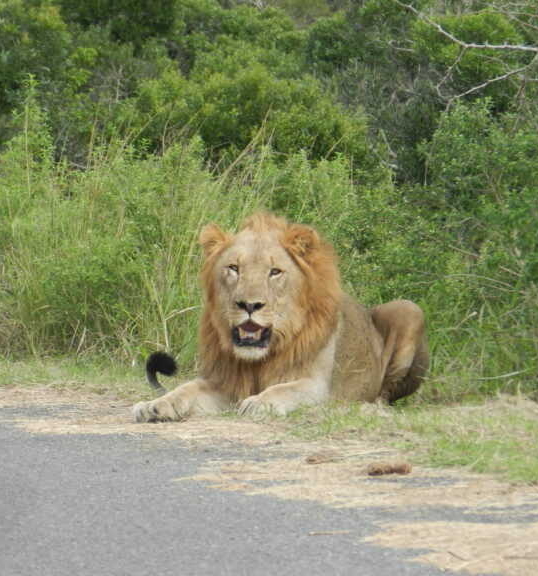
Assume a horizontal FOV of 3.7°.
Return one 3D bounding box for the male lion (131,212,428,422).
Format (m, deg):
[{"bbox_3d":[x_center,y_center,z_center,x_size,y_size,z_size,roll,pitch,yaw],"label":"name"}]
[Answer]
[{"bbox_3d":[0.035,0.070,27.600,0.700,0.690,1.600,1,3,25],"label":"male lion"}]

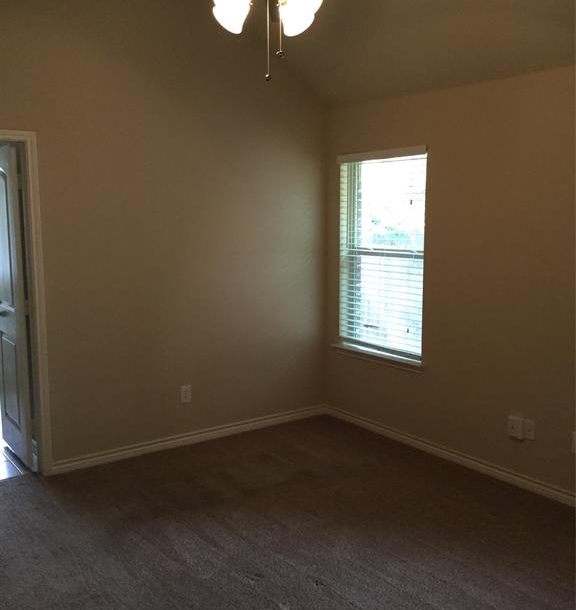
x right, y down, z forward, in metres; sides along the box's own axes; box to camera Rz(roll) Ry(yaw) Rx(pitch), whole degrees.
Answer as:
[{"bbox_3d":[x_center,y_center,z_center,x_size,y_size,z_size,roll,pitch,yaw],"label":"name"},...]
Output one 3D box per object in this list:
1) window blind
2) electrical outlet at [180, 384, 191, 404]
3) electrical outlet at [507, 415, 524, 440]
[{"bbox_3d":[0.665,-0.383,5.047,0.060,1.450,0.915,-6,9,-36],"label":"window blind"},{"bbox_3d":[-0.723,0.633,4.890,0.073,0.116,0.012,-6,9,-36],"label":"electrical outlet"},{"bbox_3d":[1.377,0.744,4.165,0.022,0.119,0.080,-6,9,-36],"label":"electrical outlet"}]

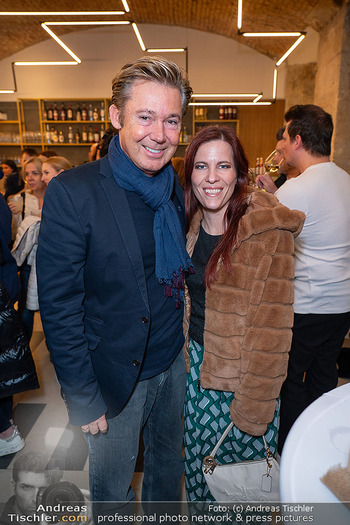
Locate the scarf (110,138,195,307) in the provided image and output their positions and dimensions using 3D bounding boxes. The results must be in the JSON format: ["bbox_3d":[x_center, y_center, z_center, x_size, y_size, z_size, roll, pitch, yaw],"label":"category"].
[{"bbox_3d":[-0.073,-0.111,1.016,0.200,0.450,0.230,-8,17,-29],"label":"scarf"}]

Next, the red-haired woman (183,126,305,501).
[{"bbox_3d":[0.151,0.431,1.293,0.500,1.690,0.360,2,13,11],"label":"red-haired woman"}]

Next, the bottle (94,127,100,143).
[{"bbox_3d":[-1.522,-2.485,7.414,0.080,0.296,0.080,0,15,0],"label":"bottle"}]

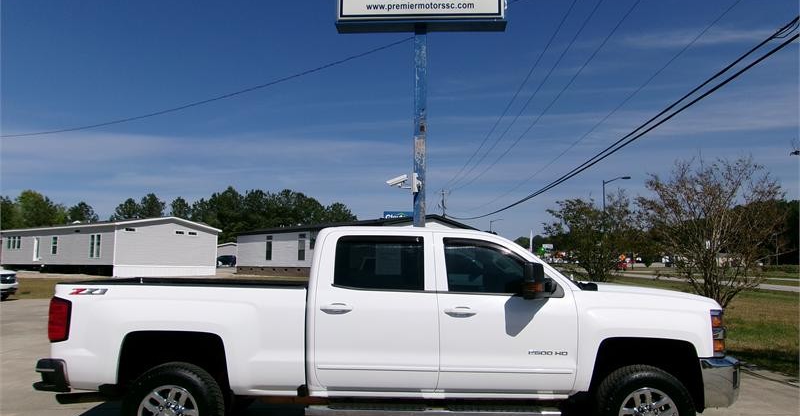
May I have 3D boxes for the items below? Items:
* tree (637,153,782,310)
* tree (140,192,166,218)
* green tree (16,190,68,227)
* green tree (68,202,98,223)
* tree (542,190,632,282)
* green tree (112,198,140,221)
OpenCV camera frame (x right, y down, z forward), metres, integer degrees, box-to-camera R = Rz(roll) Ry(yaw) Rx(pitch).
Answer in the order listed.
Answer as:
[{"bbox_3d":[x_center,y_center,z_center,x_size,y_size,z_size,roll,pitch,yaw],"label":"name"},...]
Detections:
[{"bbox_3d":[8.203,0.805,16.489,3.873,4.370,3.873,0,-4,0],"label":"tree"},{"bbox_3d":[-39.684,3.162,100.020,4.488,11.342,4.488,0,-4,0],"label":"tree"},{"bbox_3d":[-54.456,2.844,95.023,7.918,11.067,7.918,0,-4,0],"label":"green tree"},{"bbox_3d":[-53.418,4.087,104.959,5.382,10.056,5.382,0,-4,0],"label":"green tree"},{"bbox_3d":[9.257,1.616,29.966,4.619,4.742,4.619,0,-4,0],"label":"tree"},{"bbox_3d":[-45.151,3.716,102.985,4.621,10.606,4.621,0,-4,0],"label":"green tree"}]

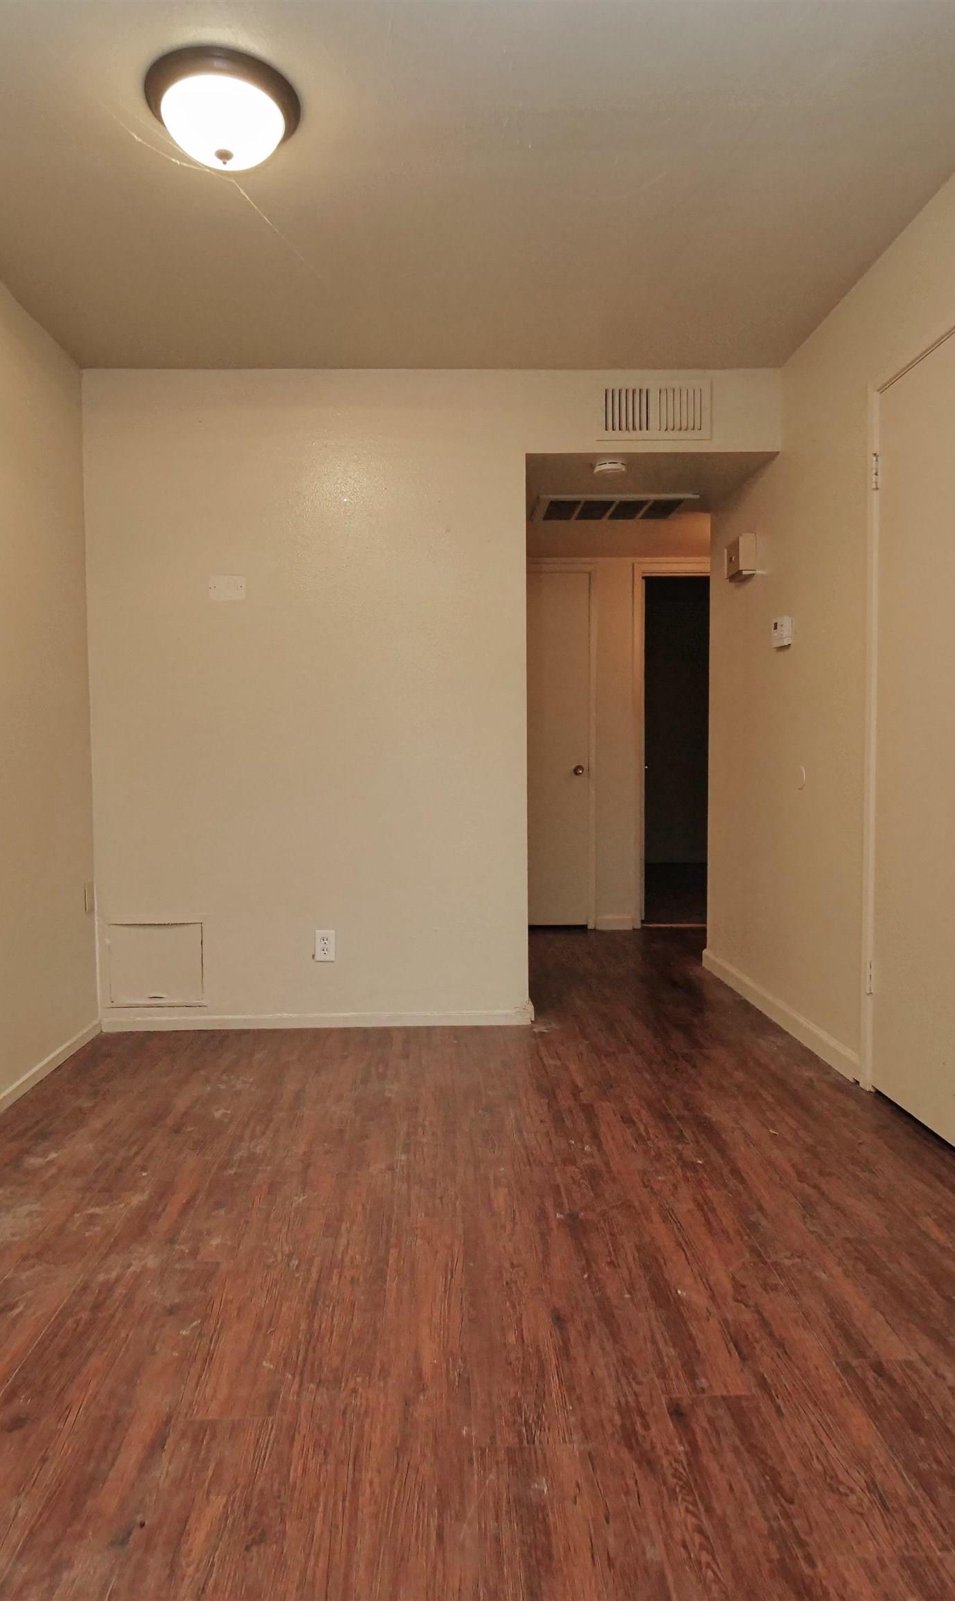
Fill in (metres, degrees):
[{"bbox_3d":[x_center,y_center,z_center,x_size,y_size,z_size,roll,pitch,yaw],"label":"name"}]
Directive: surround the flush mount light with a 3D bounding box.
[{"bbox_3d":[-0.545,-1.446,1.876,0.322,0.134,0.322,-1,3,-1],"label":"flush mount light"}]

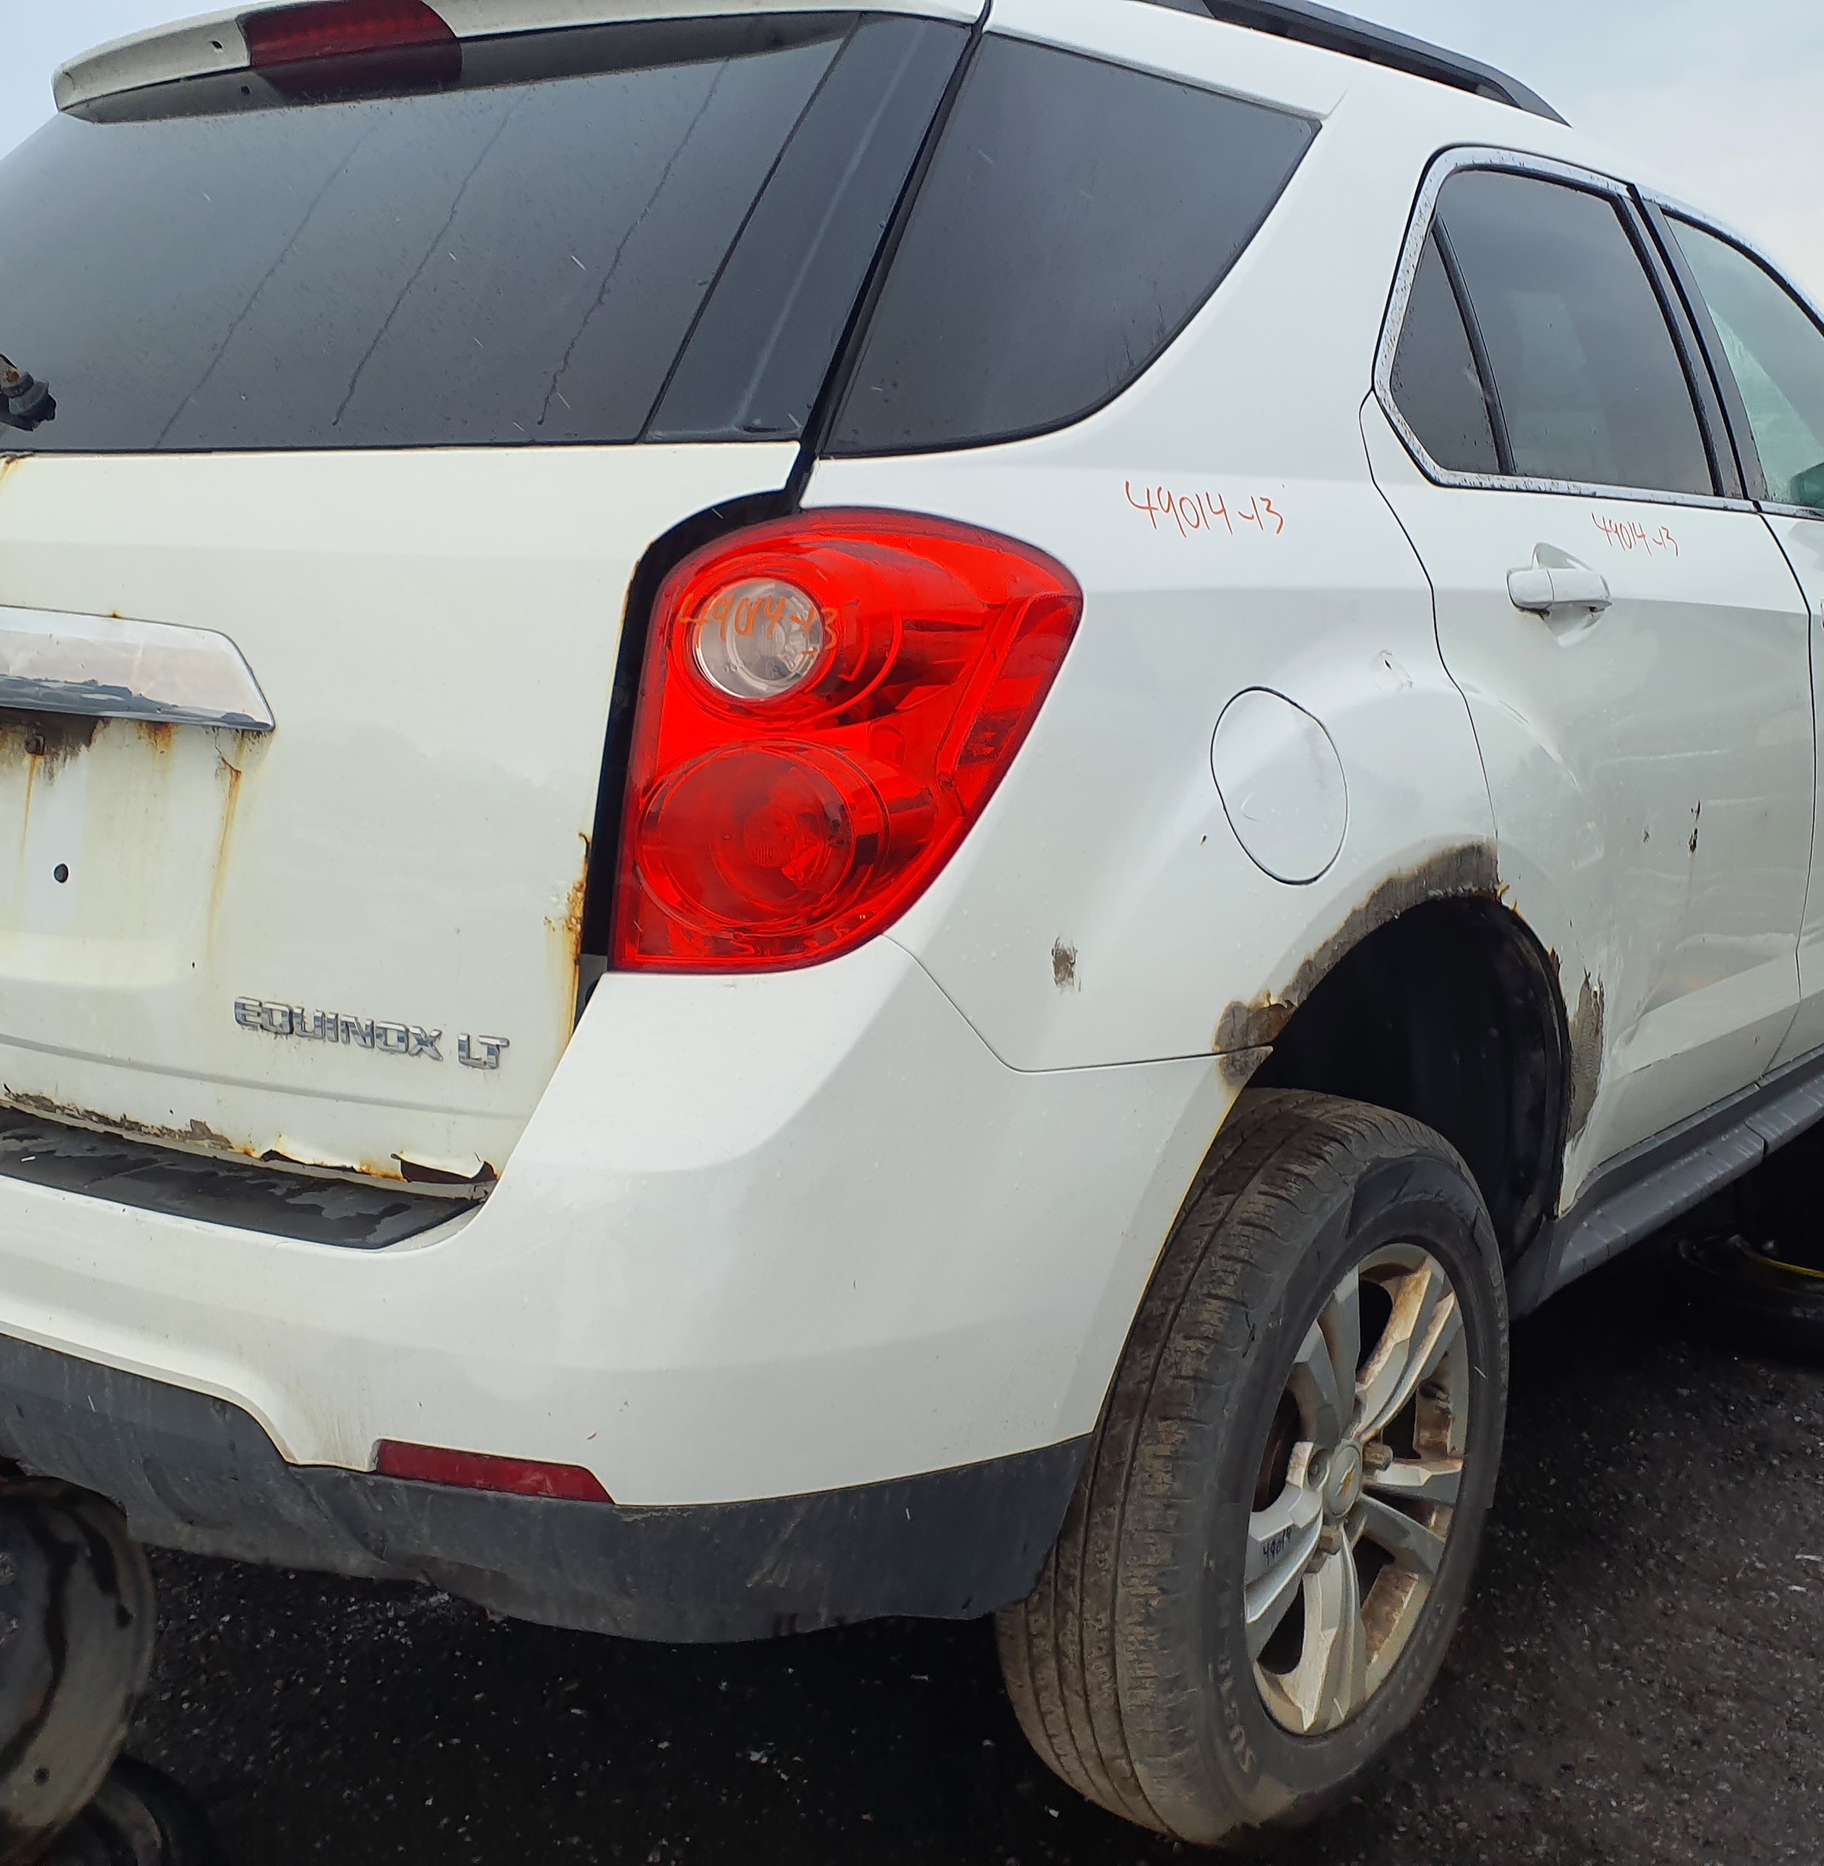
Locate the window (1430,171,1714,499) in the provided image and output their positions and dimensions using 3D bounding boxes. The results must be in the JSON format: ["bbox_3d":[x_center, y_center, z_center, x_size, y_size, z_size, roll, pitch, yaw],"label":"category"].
[{"bbox_3d":[0.705,-0.648,2.358,0.050,0.378,0.600,-19,-4,40],"label":"window"}]

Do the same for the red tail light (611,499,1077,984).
[{"bbox_3d":[-0.049,-0.136,1.537,0.190,0.330,0.370,9,14,38],"label":"red tail light"}]

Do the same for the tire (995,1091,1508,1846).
[{"bbox_3d":[0.354,0.514,2.135,0.225,0.712,0.712,8,13,37],"label":"tire"}]

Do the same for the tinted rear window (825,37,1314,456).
[{"bbox_3d":[0.169,-0.543,1.764,0.090,0.340,0.784,-13,-1,43],"label":"tinted rear window"}]

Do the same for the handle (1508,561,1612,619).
[{"bbox_3d":[0.644,-0.341,2.174,0.052,0.048,0.225,9,14,38],"label":"handle"}]

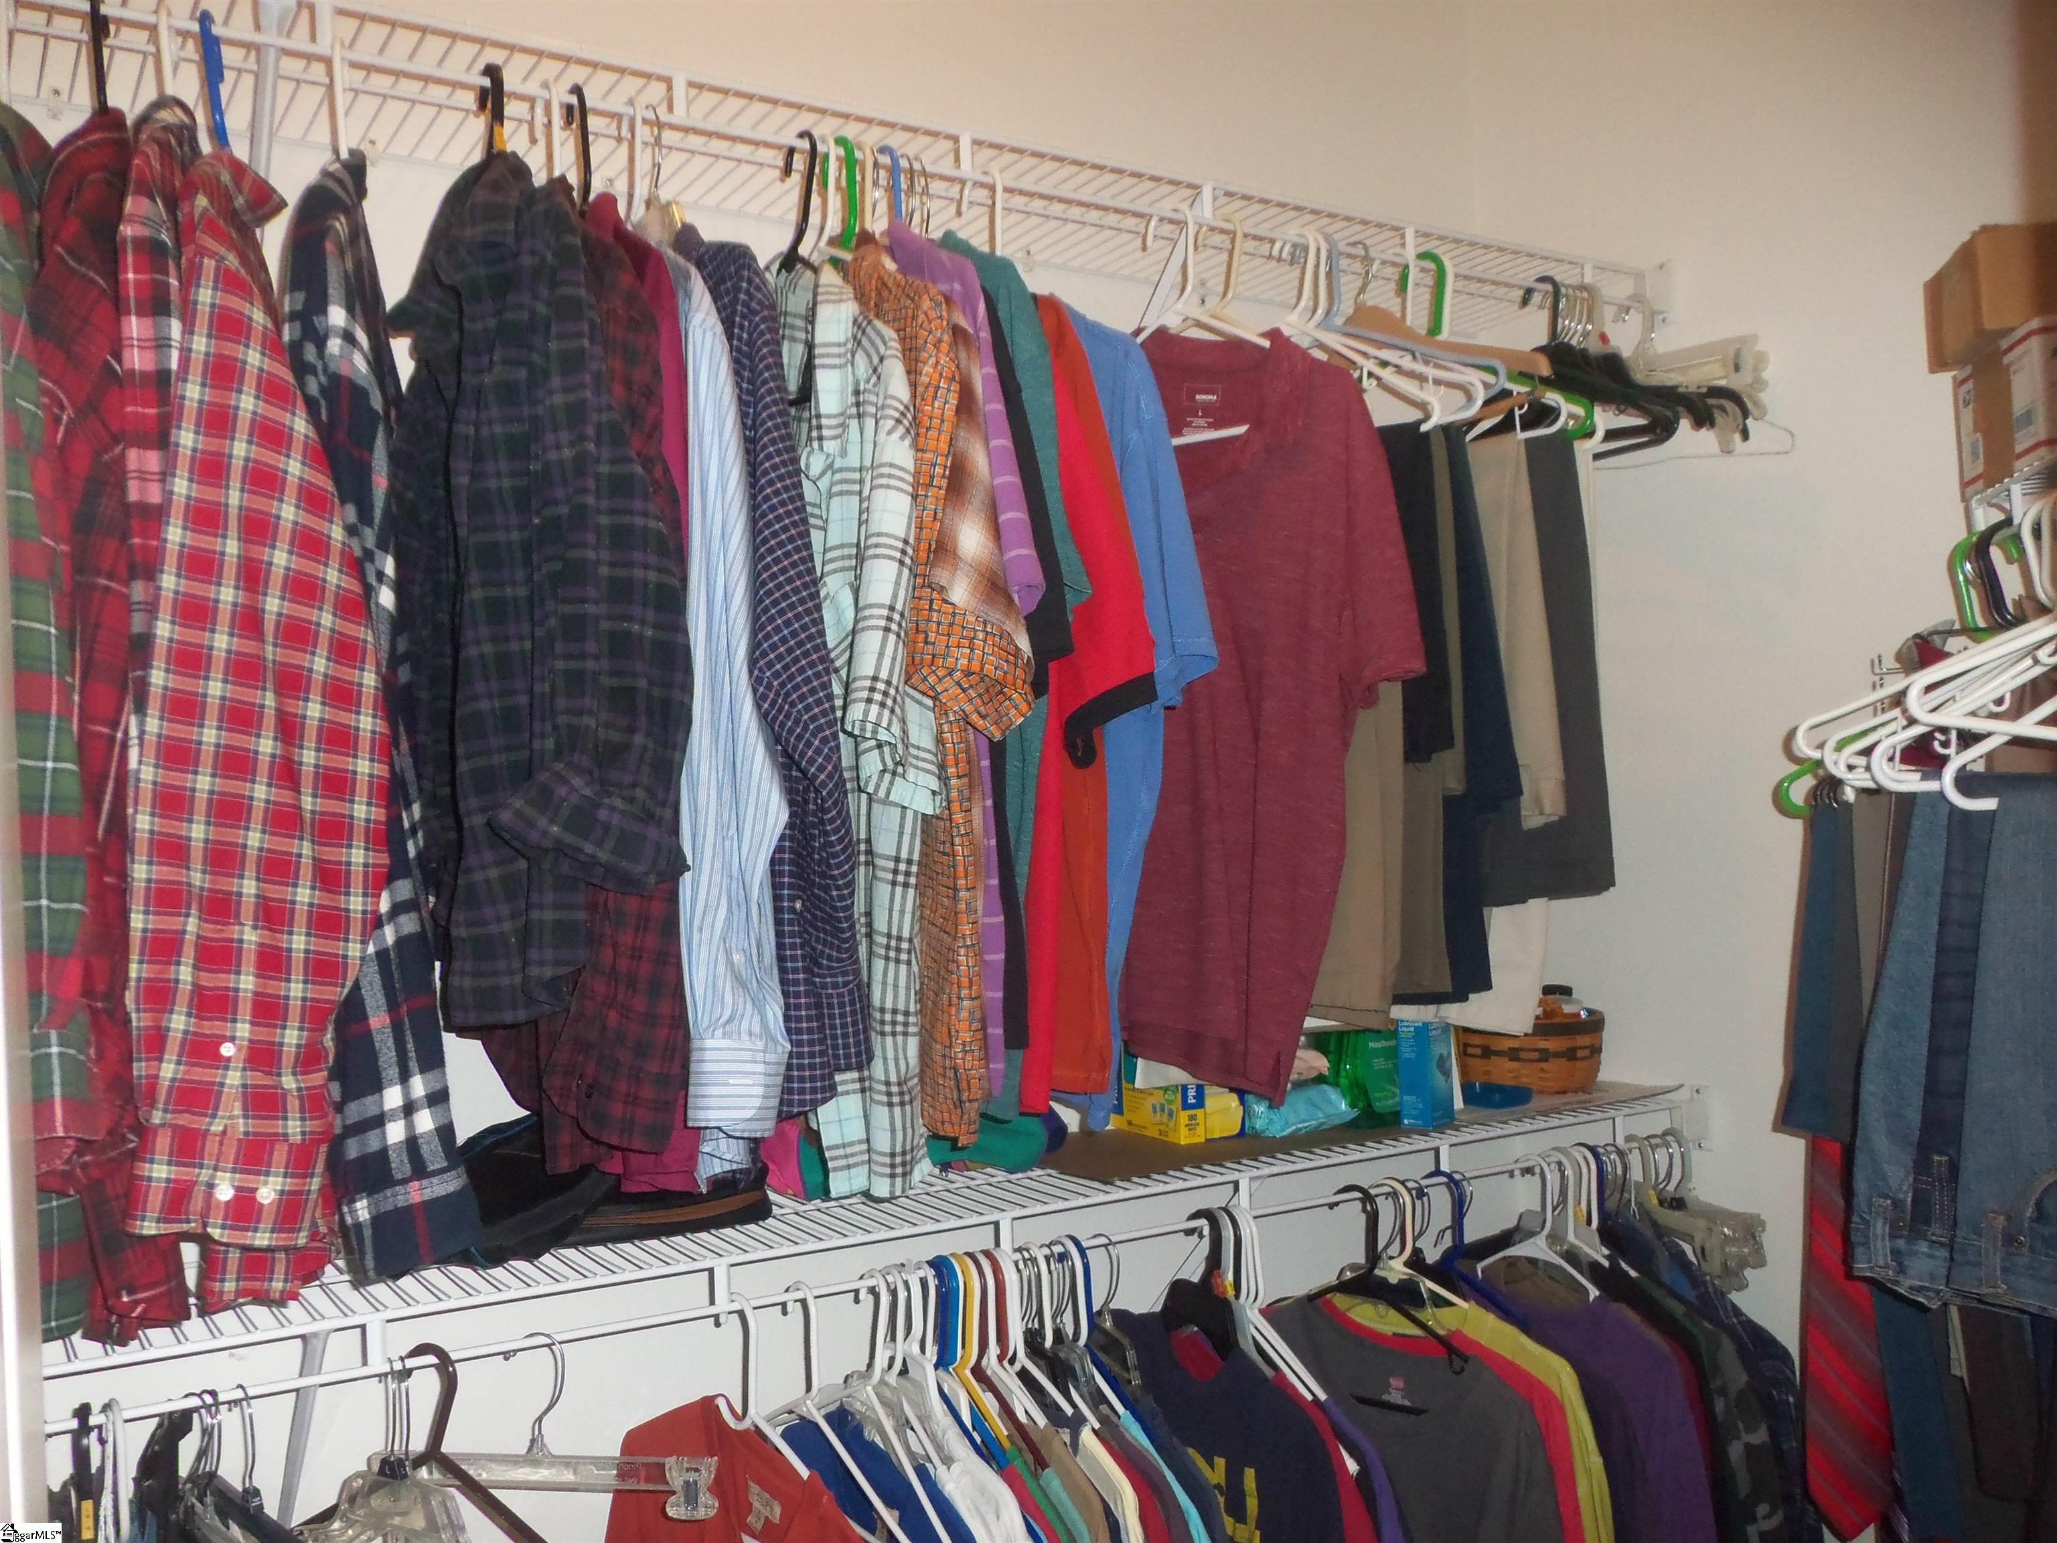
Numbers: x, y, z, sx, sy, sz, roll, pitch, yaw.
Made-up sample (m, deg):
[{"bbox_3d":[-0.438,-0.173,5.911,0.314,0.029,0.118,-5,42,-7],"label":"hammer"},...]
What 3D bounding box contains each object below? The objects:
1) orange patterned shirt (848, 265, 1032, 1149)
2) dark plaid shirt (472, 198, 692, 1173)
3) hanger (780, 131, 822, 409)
[{"bbox_3d":[-0.156,-0.093,1.592,0.115,0.852,0.512,-1,-1,-30],"label":"orange patterned shirt"},{"bbox_3d":[-0.419,-0.104,1.467,0.130,0.882,0.463,0,-1,-34],"label":"dark plaid shirt"},{"bbox_3d":[-0.209,-0.483,1.587,0.020,0.256,0.414,0,-1,-34],"label":"hanger"}]

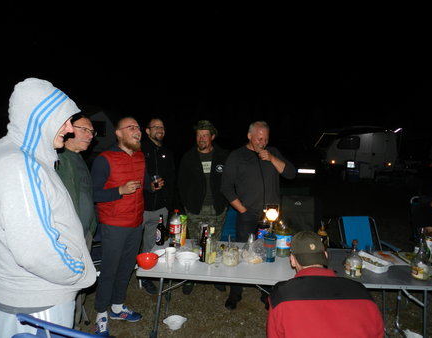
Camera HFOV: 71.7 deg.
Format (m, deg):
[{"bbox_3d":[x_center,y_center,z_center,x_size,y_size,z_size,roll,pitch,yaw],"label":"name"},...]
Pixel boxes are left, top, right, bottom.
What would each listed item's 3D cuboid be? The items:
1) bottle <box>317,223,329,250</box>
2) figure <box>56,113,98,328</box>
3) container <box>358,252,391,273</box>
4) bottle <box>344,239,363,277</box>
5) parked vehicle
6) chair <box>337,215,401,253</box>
[{"bbox_3d":[0.916,0.579,2.550,0.085,0.250,0.085,1,6,0],"label":"bottle"},{"bbox_3d":[-1.163,0.497,2.360,0.400,1.790,0.540,5,7,28],"label":"figure"},{"bbox_3d":[1.195,0.713,2.307,0.130,0.050,0.265,0,7,-12],"label":"container"},{"bbox_3d":[0.948,0.607,2.058,0.108,0.241,0.108,0,5,0],"label":"bottle"},{"bbox_3d":[6.300,-0.830,13.900,3.700,2.500,2.100,1,5,17],"label":"parked vehicle"},{"bbox_3d":[1.478,0.909,3.020,0.512,0.778,0.512,0,5,-3],"label":"chair"}]

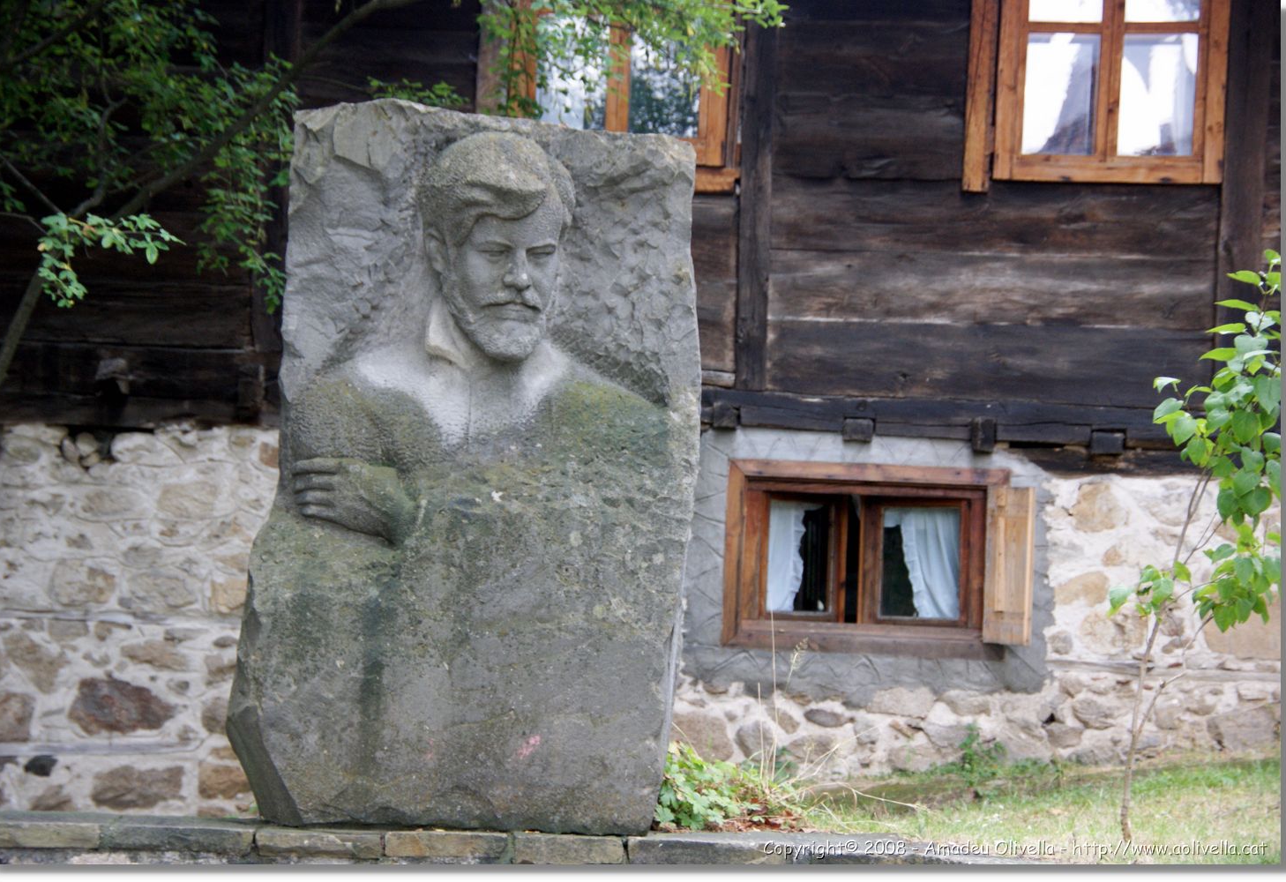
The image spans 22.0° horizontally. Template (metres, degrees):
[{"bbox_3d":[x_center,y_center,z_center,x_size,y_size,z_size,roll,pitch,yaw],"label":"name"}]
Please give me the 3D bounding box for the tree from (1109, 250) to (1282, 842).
[{"bbox_3d":[1.435,0.260,8.300,0.530,1.500,0.500,2,1,0],"label":"tree"}]

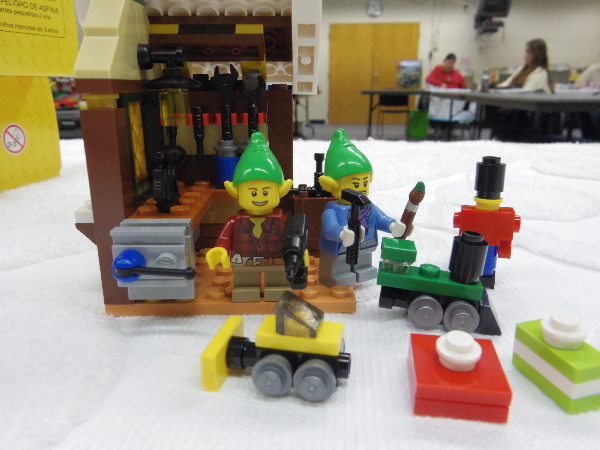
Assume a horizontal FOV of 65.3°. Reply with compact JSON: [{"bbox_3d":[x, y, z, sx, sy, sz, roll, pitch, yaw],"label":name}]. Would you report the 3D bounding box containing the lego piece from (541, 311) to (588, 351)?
[{"bbox_3d":[0.050,0.020,0.089,0.008,0.005,0.008,-6,18,-12],"label":"lego piece"}]

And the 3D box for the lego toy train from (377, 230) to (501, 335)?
[{"bbox_3d":[0.034,0.012,0.112,0.030,0.022,0.018,8,17,9],"label":"lego toy train"}]

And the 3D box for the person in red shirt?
[{"bbox_3d":[2.030,-1.755,6.530,0.600,1.200,0.650,2,17,8],"label":"person in red shirt"}]

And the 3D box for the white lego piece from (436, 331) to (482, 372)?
[{"bbox_3d":[0.029,0.023,0.087,0.008,0.005,0.008,2,19,9],"label":"white lego piece"}]

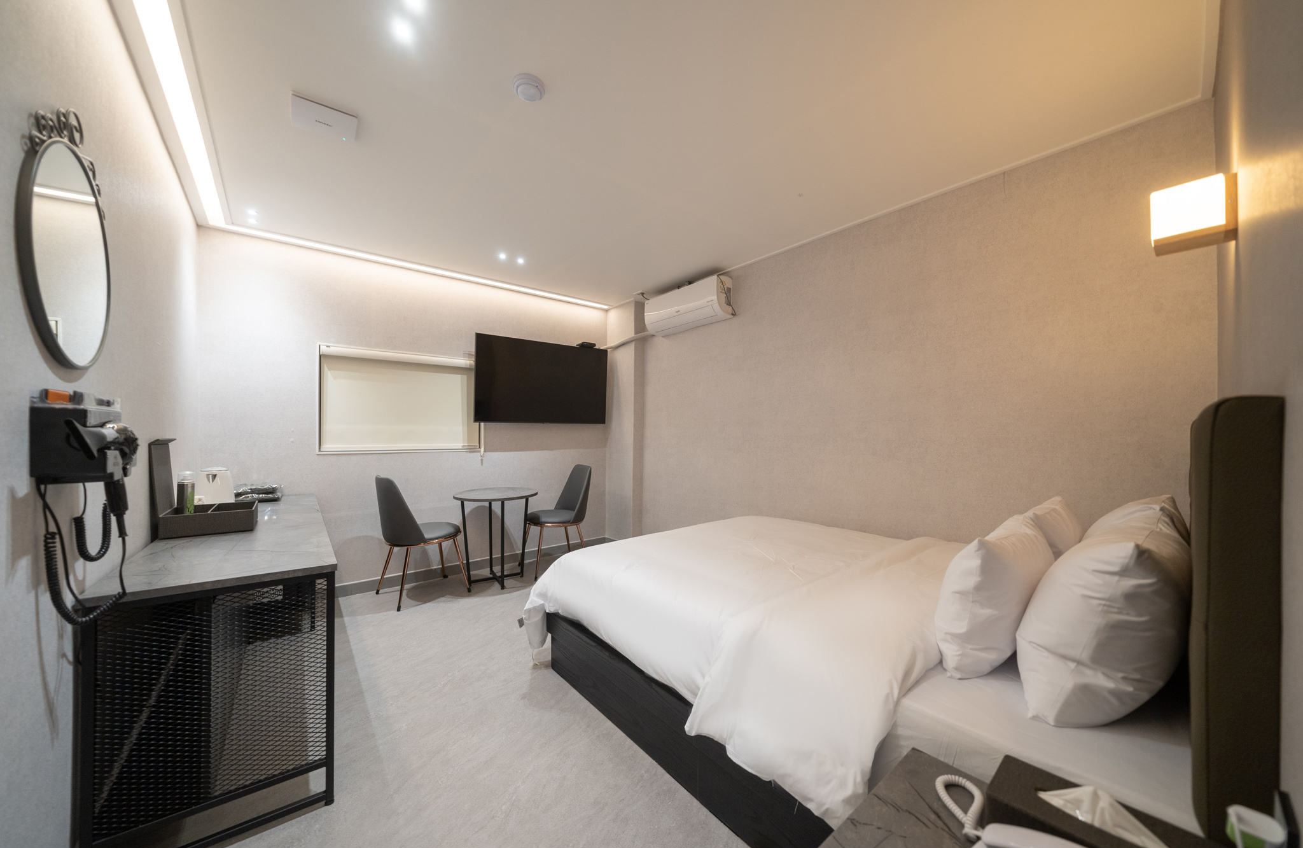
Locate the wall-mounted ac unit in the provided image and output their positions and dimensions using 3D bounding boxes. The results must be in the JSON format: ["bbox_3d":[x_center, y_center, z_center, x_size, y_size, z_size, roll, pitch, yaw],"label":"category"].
[{"bbox_3d":[0.293,-0.961,3.653,0.186,0.299,0.855,1,-2,-40],"label":"wall-mounted ac unit"}]

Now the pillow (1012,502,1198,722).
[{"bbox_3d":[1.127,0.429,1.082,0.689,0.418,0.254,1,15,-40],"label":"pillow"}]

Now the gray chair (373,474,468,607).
[{"bbox_3d":[-1.641,0.777,3.078,0.463,0.842,0.565,-1,-2,44],"label":"gray chair"}]

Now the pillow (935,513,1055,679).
[{"bbox_3d":[0.979,0.448,1.230,0.576,0.362,0.209,1,8,-40],"label":"pillow"}]

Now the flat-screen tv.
[{"bbox_3d":[-0.952,-0.376,3.998,1.305,0.746,0.057,1,2,-39],"label":"flat-screen tv"}]

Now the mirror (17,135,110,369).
[{"bbox_3d":[-1.374,-0.392,1.037,0.032,0.517,0.517,1,-2,-40],"label":"mirror"}]

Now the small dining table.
[{"bbox_3d":[-1.196,0.875,3.362,0.627,0.659,0.627,1,-2,-40],"label":"small dining table"}]

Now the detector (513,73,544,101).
[{"bbox_3d":[-0.461,-1.232,1.620,0.113,0.045,0.113,1,-2,-40],"label":"detector"}]

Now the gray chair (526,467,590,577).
[{"bbox_3d":[-0.781,0.789,3.690,0.565,0.842,0.463,1,-1,-34],"label":"gray chair"}]

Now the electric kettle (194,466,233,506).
[{"bbox_3d":[-2.385,0.351,2.370,0.151,0.220,0.209,1,-2,-35],"label":"electric kettle"}]

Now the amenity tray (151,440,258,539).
[{"bbox_3d":[-1.893,0.259,1.849,0.307,0.379,0.316,1,-2,-40],"label":"amenity tray"}]

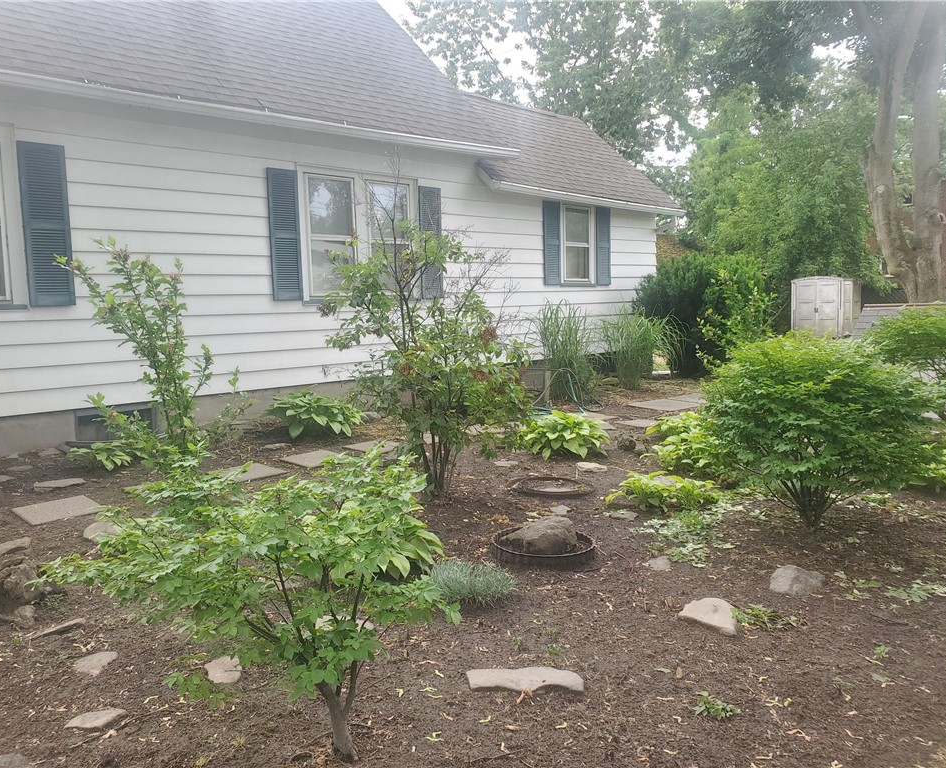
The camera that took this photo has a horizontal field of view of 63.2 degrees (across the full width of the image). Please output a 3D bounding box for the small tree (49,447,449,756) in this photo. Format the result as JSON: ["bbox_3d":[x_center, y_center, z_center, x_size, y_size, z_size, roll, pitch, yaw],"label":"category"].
[{"bbox_3d":[-0.685,0.636,2.380,1.170,0.920,1.030,-3,7,-16],"label":"small tree"}]

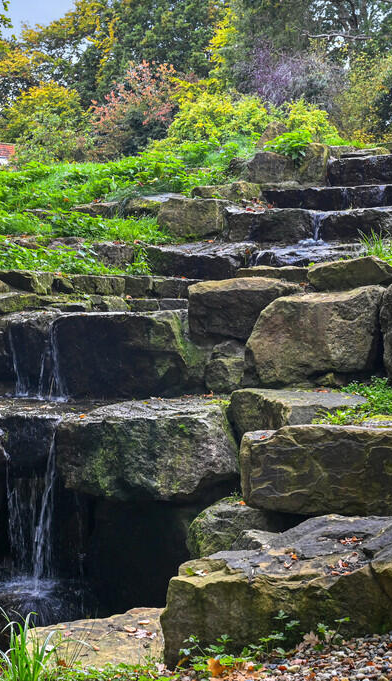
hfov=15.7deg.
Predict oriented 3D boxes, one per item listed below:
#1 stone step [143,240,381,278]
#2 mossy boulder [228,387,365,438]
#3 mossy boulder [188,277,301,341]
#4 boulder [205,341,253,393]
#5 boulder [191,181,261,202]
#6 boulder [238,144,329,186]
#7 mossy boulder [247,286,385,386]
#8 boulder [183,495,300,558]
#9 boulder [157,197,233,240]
[{"bbox_3d":[0.391,-0.519,8.900,1.420,0.240,0.750,0,6,0],"label":"stone step"},{"bbox_3d":[0.495,0.405,6.850,0.523,0.263,0.550,3,6,26],"label":"mossy boulder"},{"bbox_3d":[0.319,-0.211,9.350,0.740,0.420,0.520,0,4,0],"label":"mossy boulder"},{"bbox_3d":[0.168,0.126,7.020,0.255,0.236,0.260,0,6,0],"label":"boulder"},{"bbox_3d":[0.217,-1.072,10.300,0.520,0.170,0.350,0,6,0],"label":"boulder"},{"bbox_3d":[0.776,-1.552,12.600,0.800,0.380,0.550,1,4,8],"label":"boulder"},{"bbox_3d":[0.593,-0.027,7.250,0.666,0.487,0.450,0,6,0],"label":"mossy boulder"},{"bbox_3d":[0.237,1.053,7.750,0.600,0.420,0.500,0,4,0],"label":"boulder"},{"bbox_3d":[-0.012,-0.962,11.200,0.600,0.340,0.480,1,4,8],"label":"boulder"}]

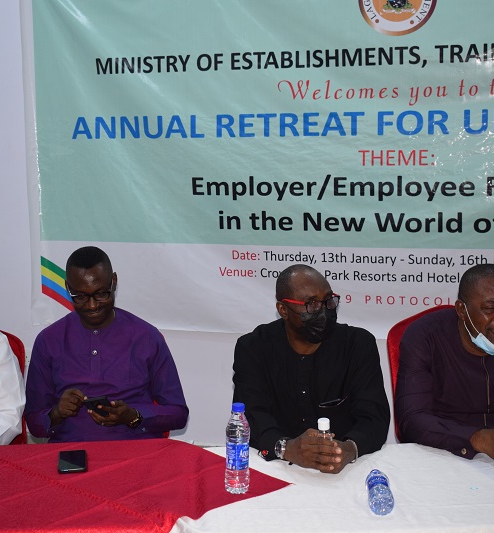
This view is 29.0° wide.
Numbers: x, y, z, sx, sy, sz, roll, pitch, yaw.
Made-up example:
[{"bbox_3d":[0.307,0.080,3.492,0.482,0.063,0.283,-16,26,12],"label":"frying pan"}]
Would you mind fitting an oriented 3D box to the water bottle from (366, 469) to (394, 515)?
[{"bbox_3d":[0.336,0.557,2.440,0.063,0.063,0.230,0,7,3],"label":"water bottle"}]

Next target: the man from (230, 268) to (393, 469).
[{"bbox_3d":[0.200,0.648,2.862,0.475,1.280,0.680,0,7,5],"label":"man"}]

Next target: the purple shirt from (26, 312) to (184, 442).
[{"bbox_3d":[-0.445,0.445,3.059,0.505,0.620,0.400,0,7,2],"label":"purple shirt"}]

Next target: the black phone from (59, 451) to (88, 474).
[{"bbox_3d":[-0.496,0.556,2.726,0.078,0.009,0.163,-2,7,-10],"label":"black phone"}]

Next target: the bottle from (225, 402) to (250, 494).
[{"bbox_3d":[-0.025,0.471,2.484,0.063,0.230,0.063,-1,7,0],"label":"bottle"}]

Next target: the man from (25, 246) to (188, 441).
[{"bbox_3d":[-0.443,0.627,2.961,0.515,1.310,0.680,0,7,2],"label":"man"}]

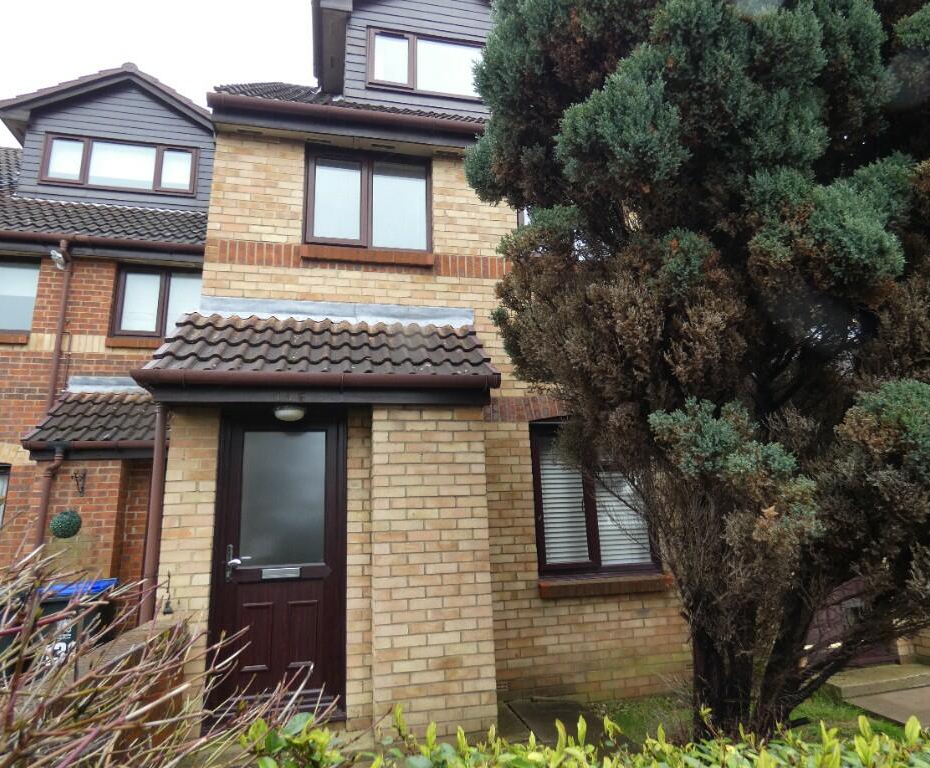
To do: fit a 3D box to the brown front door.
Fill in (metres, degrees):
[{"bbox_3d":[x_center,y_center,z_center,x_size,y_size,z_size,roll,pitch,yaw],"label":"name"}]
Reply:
[{"bbox_3d":[-1.273,1.227,4.111,0.893,2.073,0.080,1,-14,-13],"label":"brown front door"}]

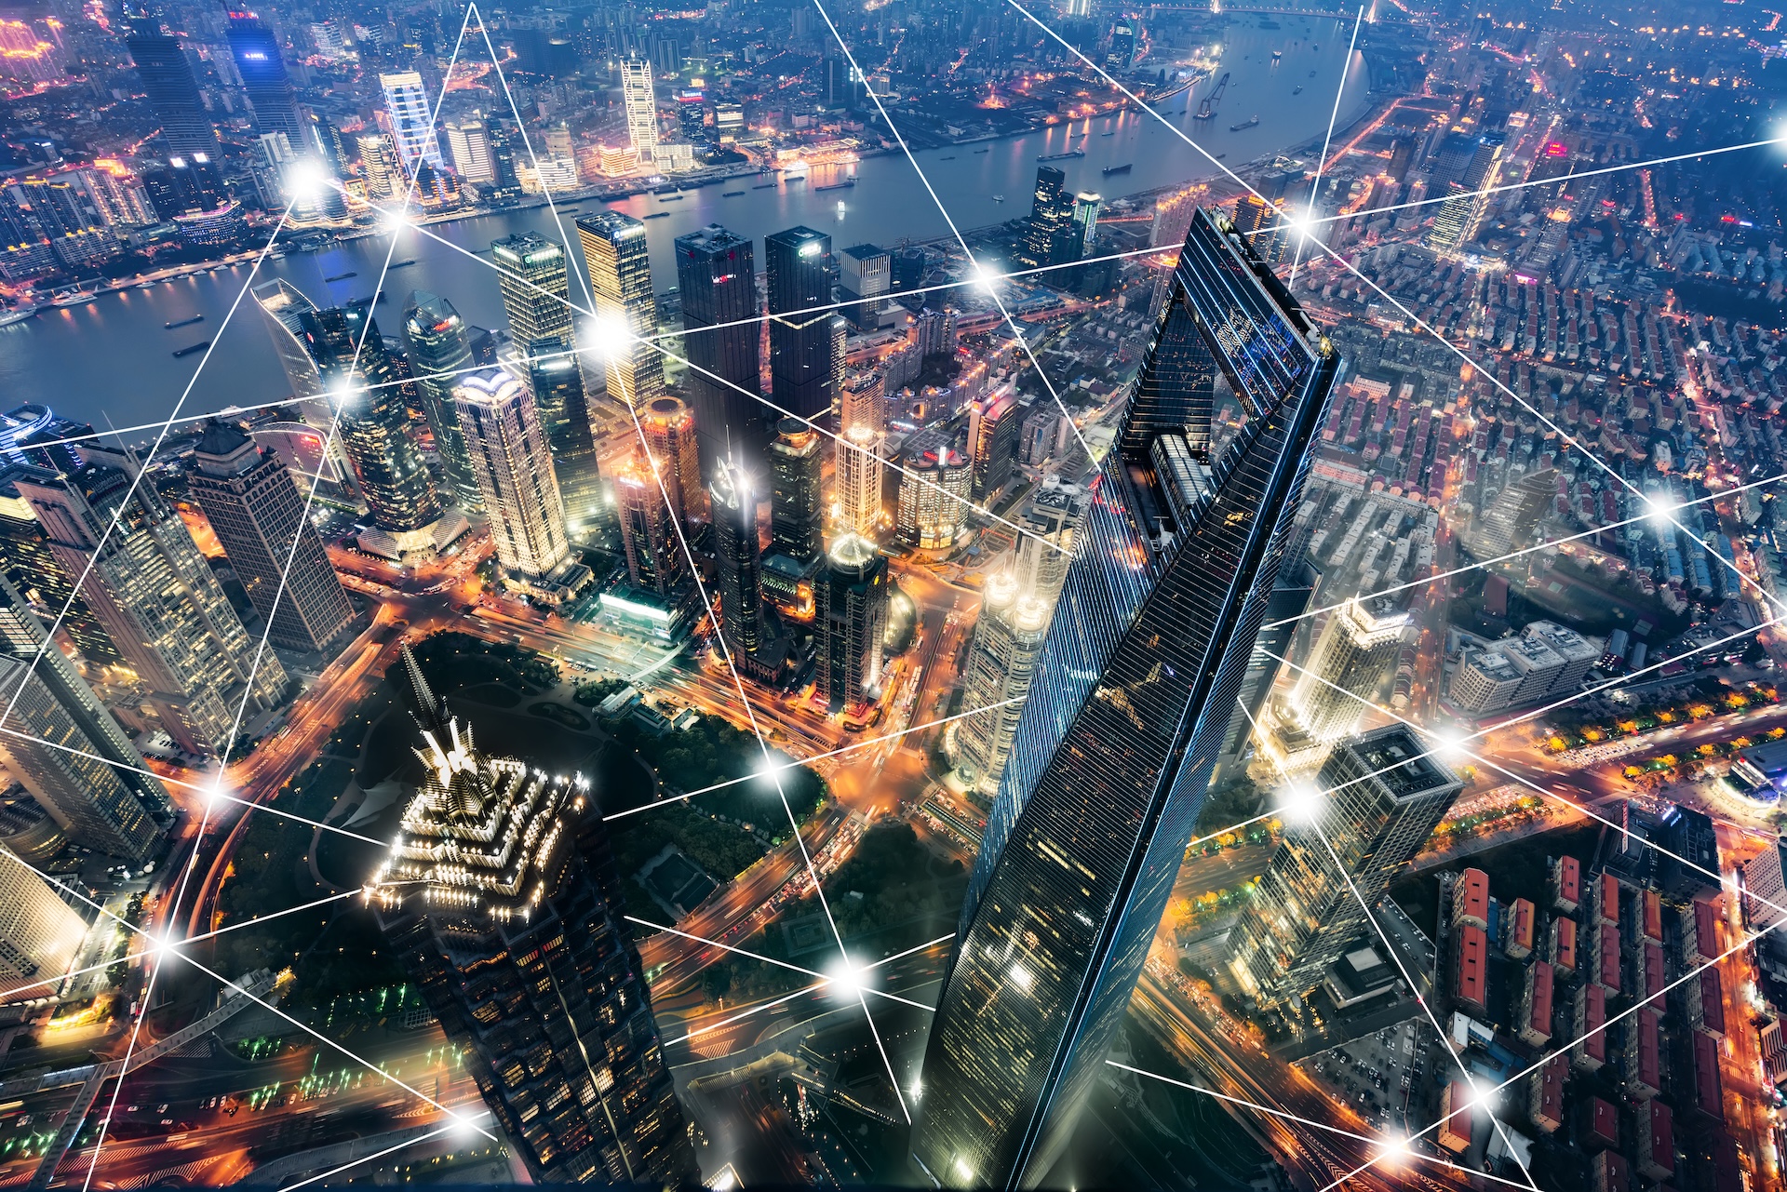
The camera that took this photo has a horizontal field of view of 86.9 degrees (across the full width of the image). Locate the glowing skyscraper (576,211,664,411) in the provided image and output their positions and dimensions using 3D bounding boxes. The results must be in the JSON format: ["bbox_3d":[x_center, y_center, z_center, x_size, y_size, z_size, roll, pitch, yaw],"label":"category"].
[{"bbox_3d":[-295.640,-311.690,1041.130,51.000,200.160,46.200,29,47,26],"label":"glowing skyscraper"}]

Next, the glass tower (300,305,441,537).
[{"bbox_3d":[-454.990,-146.890,834.900,46.000,212.000,46.000,22,45,20],"label":"glass tower"}]

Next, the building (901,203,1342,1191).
[{"bbox_3d":[62.030,117.700,353.540,58.000,492.000,58.000,33,49,29],"label":"building"}]

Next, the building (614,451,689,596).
[{"bbox_3d":[-202.600,-52.200,793.900,36.100,141.000,32.400,15,43,13],"label":"building"}]

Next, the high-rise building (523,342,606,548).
[{"bbox_3d":[-297.870,-137.770,853.620,38.000,186.000,38.000,-18,46,-22],"label":"high-rise building"}]

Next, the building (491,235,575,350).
[{"bbox_3d":[-361.170,-268.730,982.740,48.000,196.000,46.000,30,48,27],"label":"building"}]

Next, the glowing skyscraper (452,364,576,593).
[{"bbox_3d":[-319.120,-96.320,800.000,39.550,193.000,38.140,18,43,16],"label":"glowing skyscraper"}]

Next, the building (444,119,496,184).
[{"bbox_3d":[-709.270,-746.170,1579.310,50.000,86.000,50.000,-18,46,-23],"label":"building"}]

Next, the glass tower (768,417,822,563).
[{"bbox_3d":[-84.300,-81.100,826.200,34.000,152.000,29.000,24,45,21],"label":"glass tower"}]

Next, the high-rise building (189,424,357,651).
[{"bbox_3d":[-483.130,-45.680,729.520,43.000,198.000,44.000,11,42,9],"label":"high-rise building"}]

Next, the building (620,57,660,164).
[{"bbox_3d":[-443.780,-858.360,1665.560,44.000,163.000,38.000,-5,42,-10],"label":"building"}]

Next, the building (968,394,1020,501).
[{"bbox_3d":[98.060,-151.790,958.470,27.660,104.000,47.950,25,46,23],"label":"building"}]

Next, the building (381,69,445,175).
[{"bbox_3d":[-778.830,-763.340,1535.150,51.000,164.000,42.000,-22,48,-26],"label":"building"}]

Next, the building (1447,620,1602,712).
[{"bbox_3d":[529.420,58.800,802.690,117.000,36.000,49.000,-10,43,-15],"label":"building"}]

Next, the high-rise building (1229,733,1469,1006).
[{"bbox_3d":[249.330,160.280,538.970,42.270,202.460,38.980,-13,44,-17],"label":"high-rise building"}]

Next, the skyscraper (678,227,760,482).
[{"bbox_3d":[-159.310,-209.430,892.080,45.400,255.370,46.660,30,48,27],"label":"skyscraper"}]

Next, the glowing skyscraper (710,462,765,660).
[{"bbox_3d":[-117.800,-23.830,724.940,28.000,201.000,28.000,30,48,27],"label":"glowing skyscraper"}]

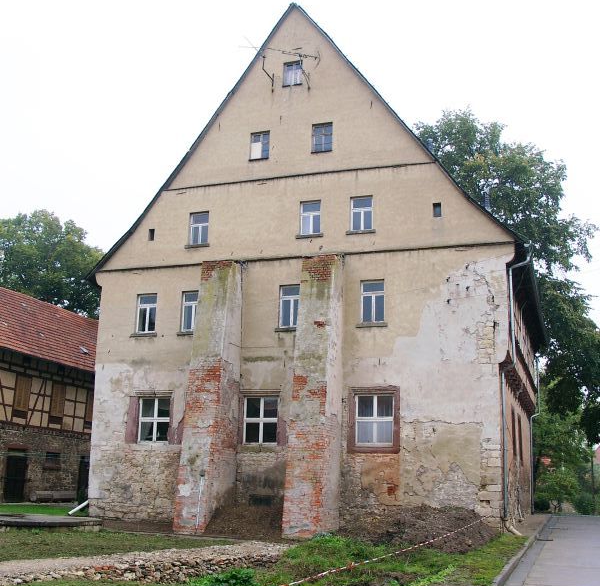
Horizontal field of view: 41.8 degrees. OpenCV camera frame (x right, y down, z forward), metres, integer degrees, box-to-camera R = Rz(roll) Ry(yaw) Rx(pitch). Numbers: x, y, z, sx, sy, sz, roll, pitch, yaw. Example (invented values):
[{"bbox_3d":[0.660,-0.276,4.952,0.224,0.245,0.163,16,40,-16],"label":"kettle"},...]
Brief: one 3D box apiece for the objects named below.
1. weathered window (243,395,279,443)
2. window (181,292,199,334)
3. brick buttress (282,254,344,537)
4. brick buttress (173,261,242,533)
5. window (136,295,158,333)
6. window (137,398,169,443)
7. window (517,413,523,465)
[{"bbox_3d":[-1.254,4.075,25.124,1.180,1.490,0.150,-3,-11,19],"label":"weathered window"},{"bbox_3d":[-3.623,0.668,26.615,0.750,1.370,0.150,-3,-11,19],"label":"window"},{"bbox_3d":[0.433,2.884,23.539,1.120,8.400,2.000,-3,-11,19],"label":"brick buttress"},{"bbox_3d":[-2.825,3.028,24.583,1.070,8.350,2.200,-3,-11,19],"label":"brick buttress"},{"bbox_3d":[-5.282,0.746,27.201,0.760,1.350,0.150,-3,-11,19],"label":"window"},{"bbox_3d":[-4.885,4.267,26.403,1.180,1.460,0.150,-3,-11,19],"label":"window"},{"bbox_3d":[8.312,5.534,29.646,0.180,1.900,1.350,-3,-11,19],"label":"window"}]

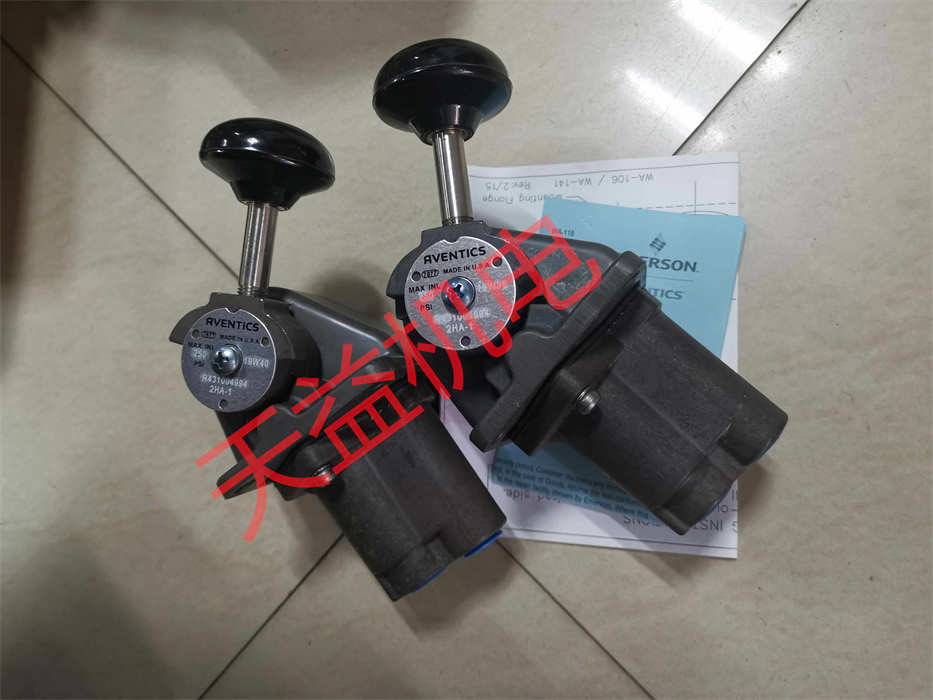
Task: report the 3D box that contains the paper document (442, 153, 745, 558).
[{"bbox_3d":[0.064,-0.003,0.387,0.162,0.006,0.214,1,82,17],"label":"paper document"}]

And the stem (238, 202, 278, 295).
[{"bbox_3d":[-0.070,-0.034,0.234,0.010,0.010,0.030,7,90,0],"label":"stem"}]

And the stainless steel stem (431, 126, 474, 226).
[{"bbox_3d":[-0.004,-0.054,0.218,0.010,0.010,0.030,-7,90,0],"label":"stainless steel stem"}]

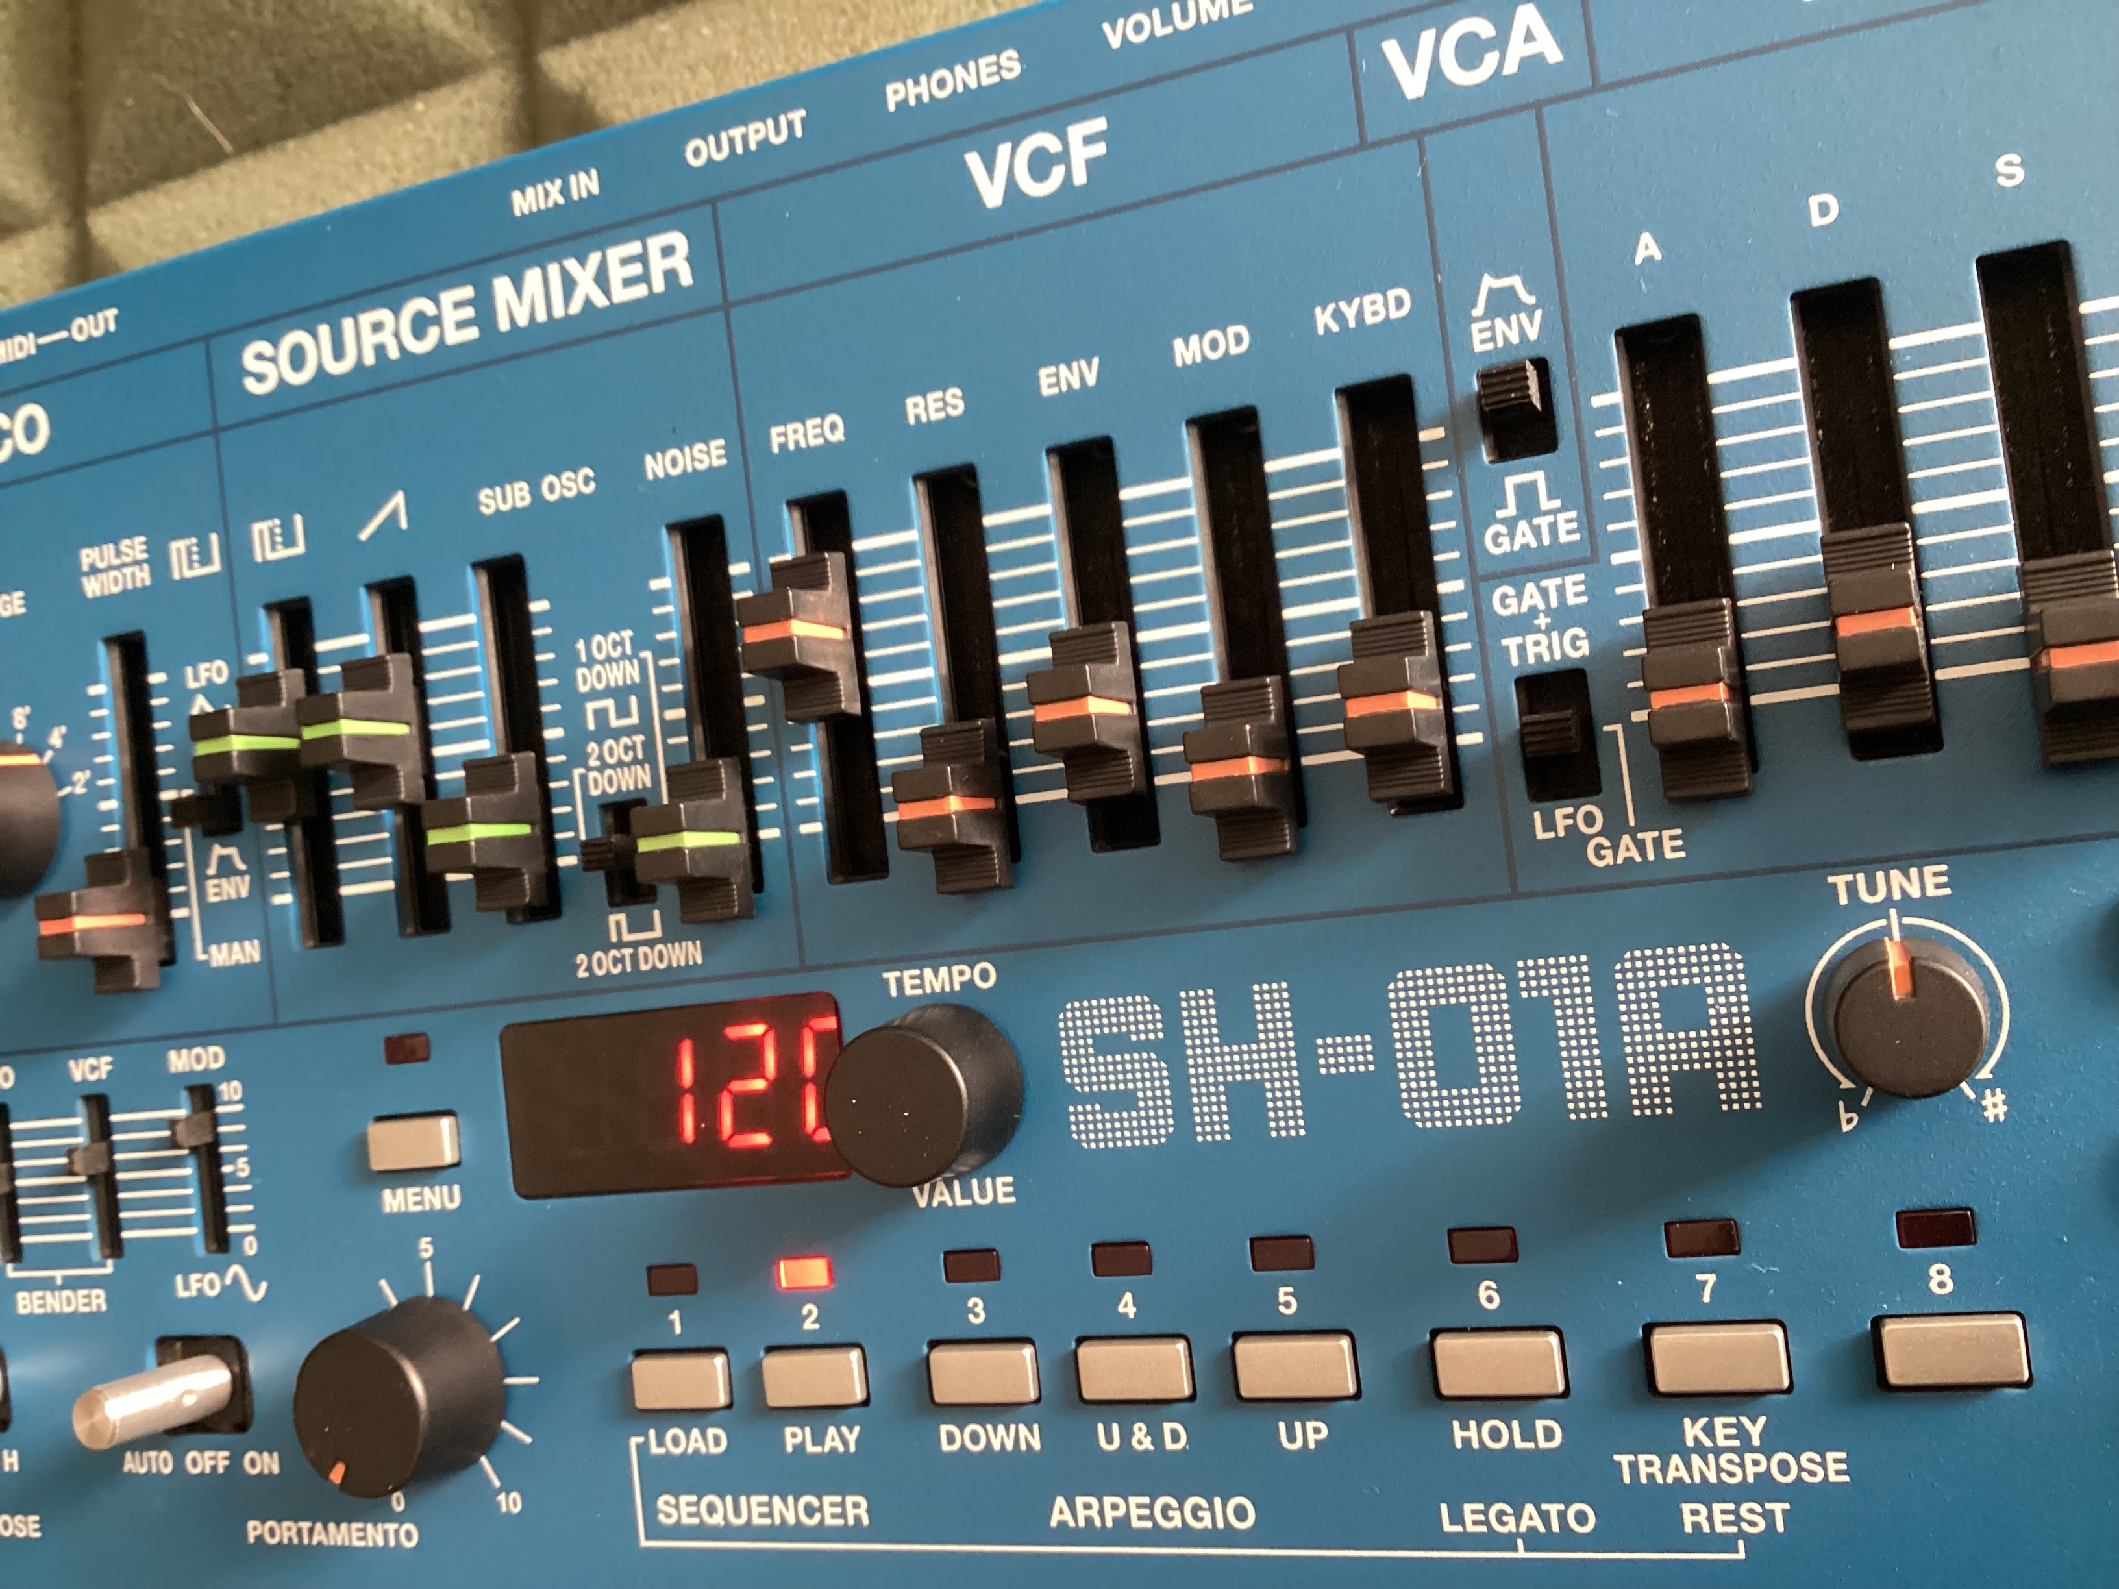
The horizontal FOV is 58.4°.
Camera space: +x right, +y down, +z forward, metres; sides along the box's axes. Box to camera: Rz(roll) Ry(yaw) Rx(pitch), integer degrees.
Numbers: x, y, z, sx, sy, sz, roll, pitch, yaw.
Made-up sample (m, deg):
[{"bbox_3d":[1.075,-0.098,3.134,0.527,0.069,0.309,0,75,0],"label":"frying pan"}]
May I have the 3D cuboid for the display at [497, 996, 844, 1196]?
[{"bbox_3d":[-0.030,0.024,0.148,0.030,0.002,0.014,-8,88,20],"label":"display"}]

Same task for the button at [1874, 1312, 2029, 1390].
[{"bbox_3d":[0.054,0.034,0.116,0.008,0.002,0.004,-8,88,20],"label":"button"}]

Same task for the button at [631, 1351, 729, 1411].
[{"bbox_3d":[-0.029,0.045,0.146,0.008,0.002,0.004,-8,88,20],"label":"button"}]

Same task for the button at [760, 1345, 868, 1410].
[{"bbox_3d":[-0.018,0.044,0.142,0.008,0.002,0.004,-8,88,20],"label":"button"}]

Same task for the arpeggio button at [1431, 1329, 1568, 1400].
[{"bbox_3d":[0.029,0.038,0.125,0.008,0.002,0.004,-8,88,20],"label":"arpeggio button"}]

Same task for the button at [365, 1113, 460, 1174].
[{"bbox_3d":[-0.053,0.028,0.155,0.008,0.002,0.004,-8,88,20],"label":"button"}]

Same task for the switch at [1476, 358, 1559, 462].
[{"bbox_3d":[0.029,-0.025,0.123,0.005,0.005,0.006,-8,88,20],"label":"switch"}]

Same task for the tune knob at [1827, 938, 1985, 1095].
[{"bbox_3d":[0.051,0.014,0.113,0.010,0.006,0.010,-8,88,20],"label":"tune knob"}]

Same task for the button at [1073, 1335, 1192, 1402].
[{"bbox_3d":[0.005,0.041,0.134,0.008,0.002,0.004,-8,88,20],"label":"button"}]

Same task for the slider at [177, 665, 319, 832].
[{"bbox_3d":[-0.066,-0.004,0.155,0.004,0.009,0.012,-8,88,20],"label":"slider"}]

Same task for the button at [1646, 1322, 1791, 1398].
[{"bbox_3d":[0.041,0.036,0.120,0.008,0.002,0.004,-8,88,20],"label":"button"}]

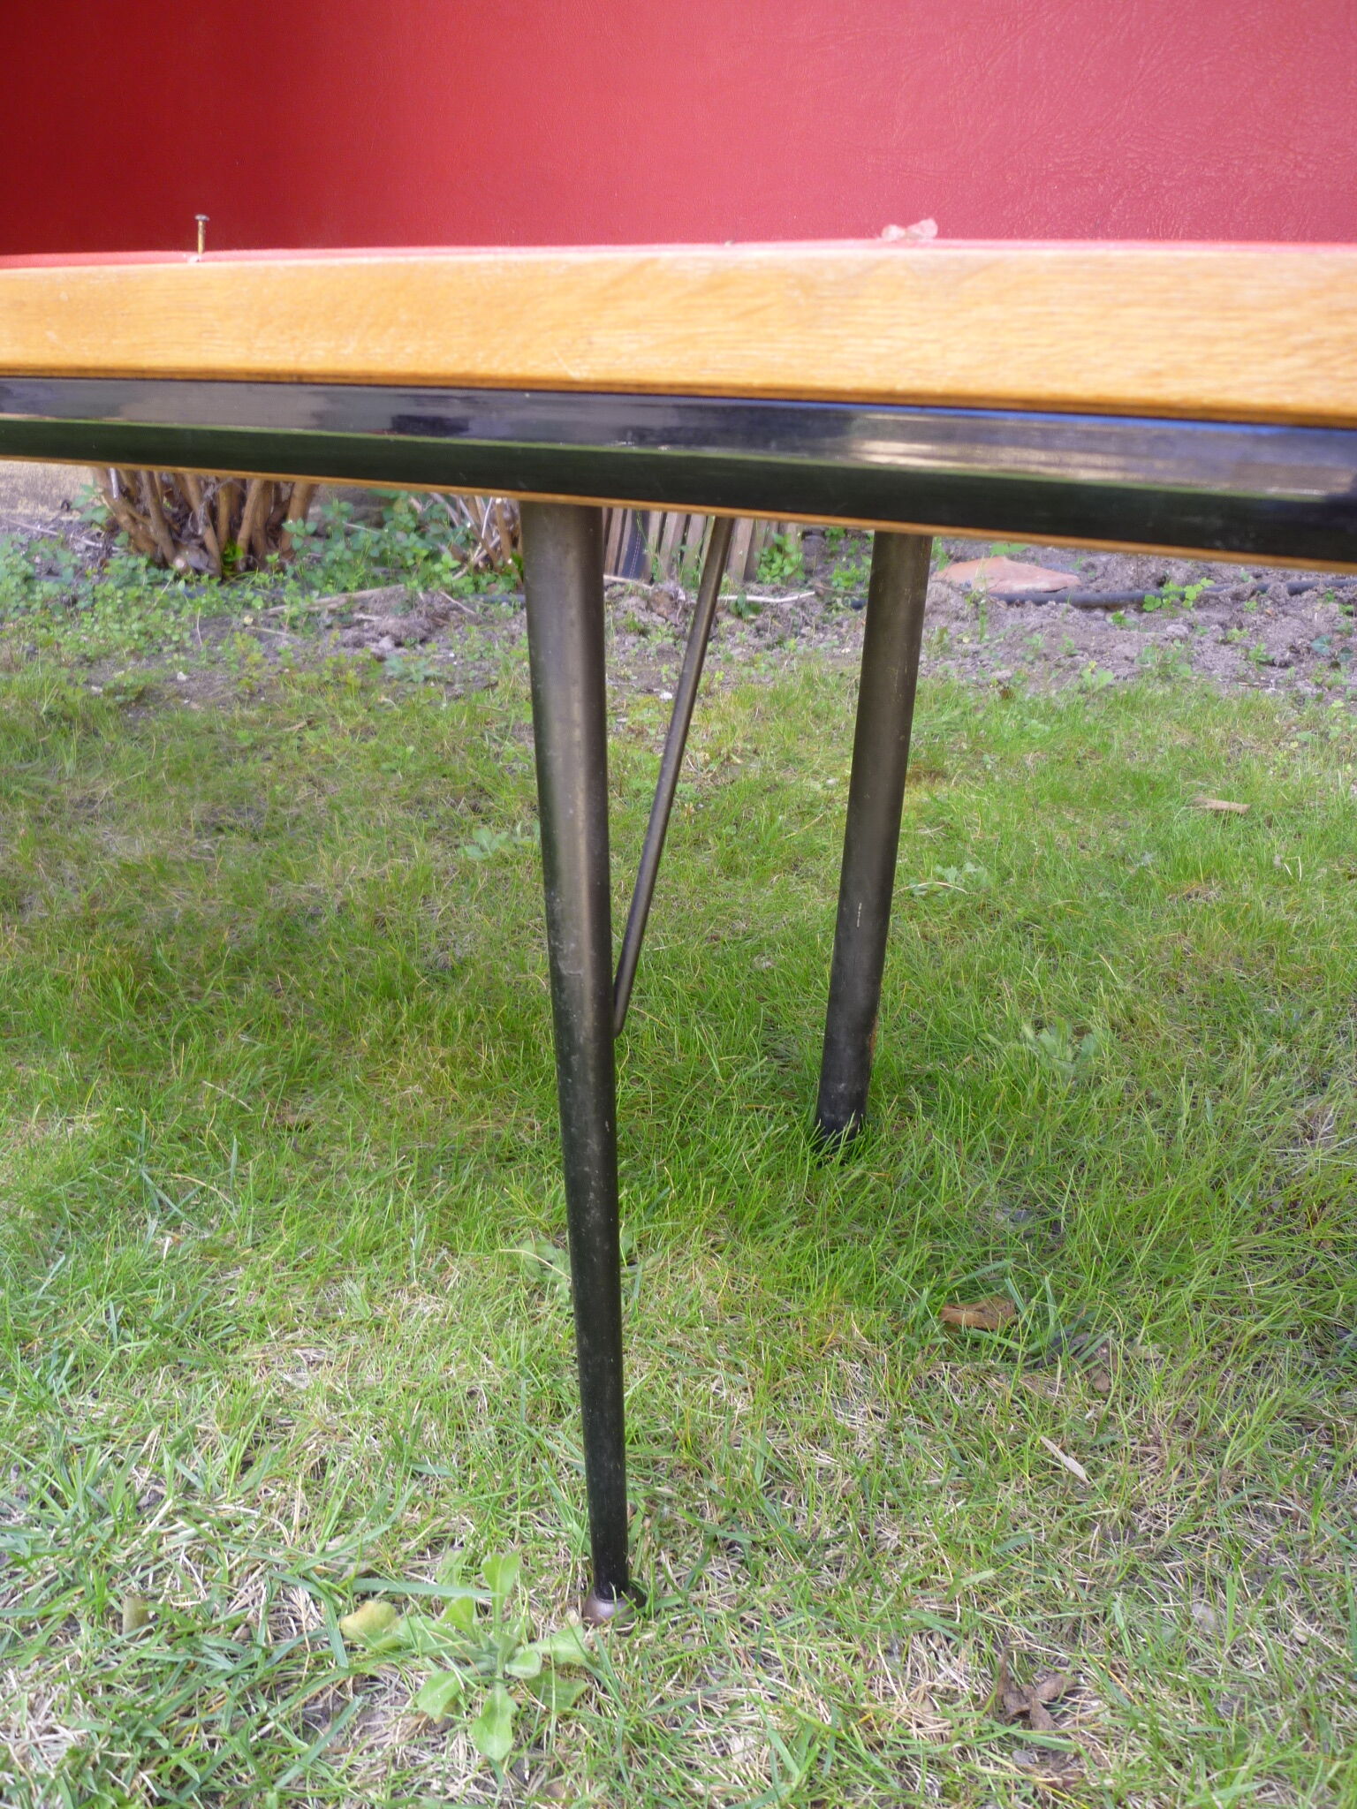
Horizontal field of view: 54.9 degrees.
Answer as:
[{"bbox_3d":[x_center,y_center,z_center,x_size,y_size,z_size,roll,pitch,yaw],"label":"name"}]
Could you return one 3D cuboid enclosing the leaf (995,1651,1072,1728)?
[{"bbox_3d":[0.180,0.398,0.662,0.037,0.016,0.033,-1,29,0],"label":"leaf"}]

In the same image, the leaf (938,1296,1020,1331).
[{"bbox_3d":[0.202,0.275,0.880,0.050,0.014,0.026,-1,29,0],"label":"leaf"}]

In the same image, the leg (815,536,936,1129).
[{"bbox_3d":[0.136,-0.050,0.923,0.039,0.563,0.039,1,28,-1],"label":"leg"}]

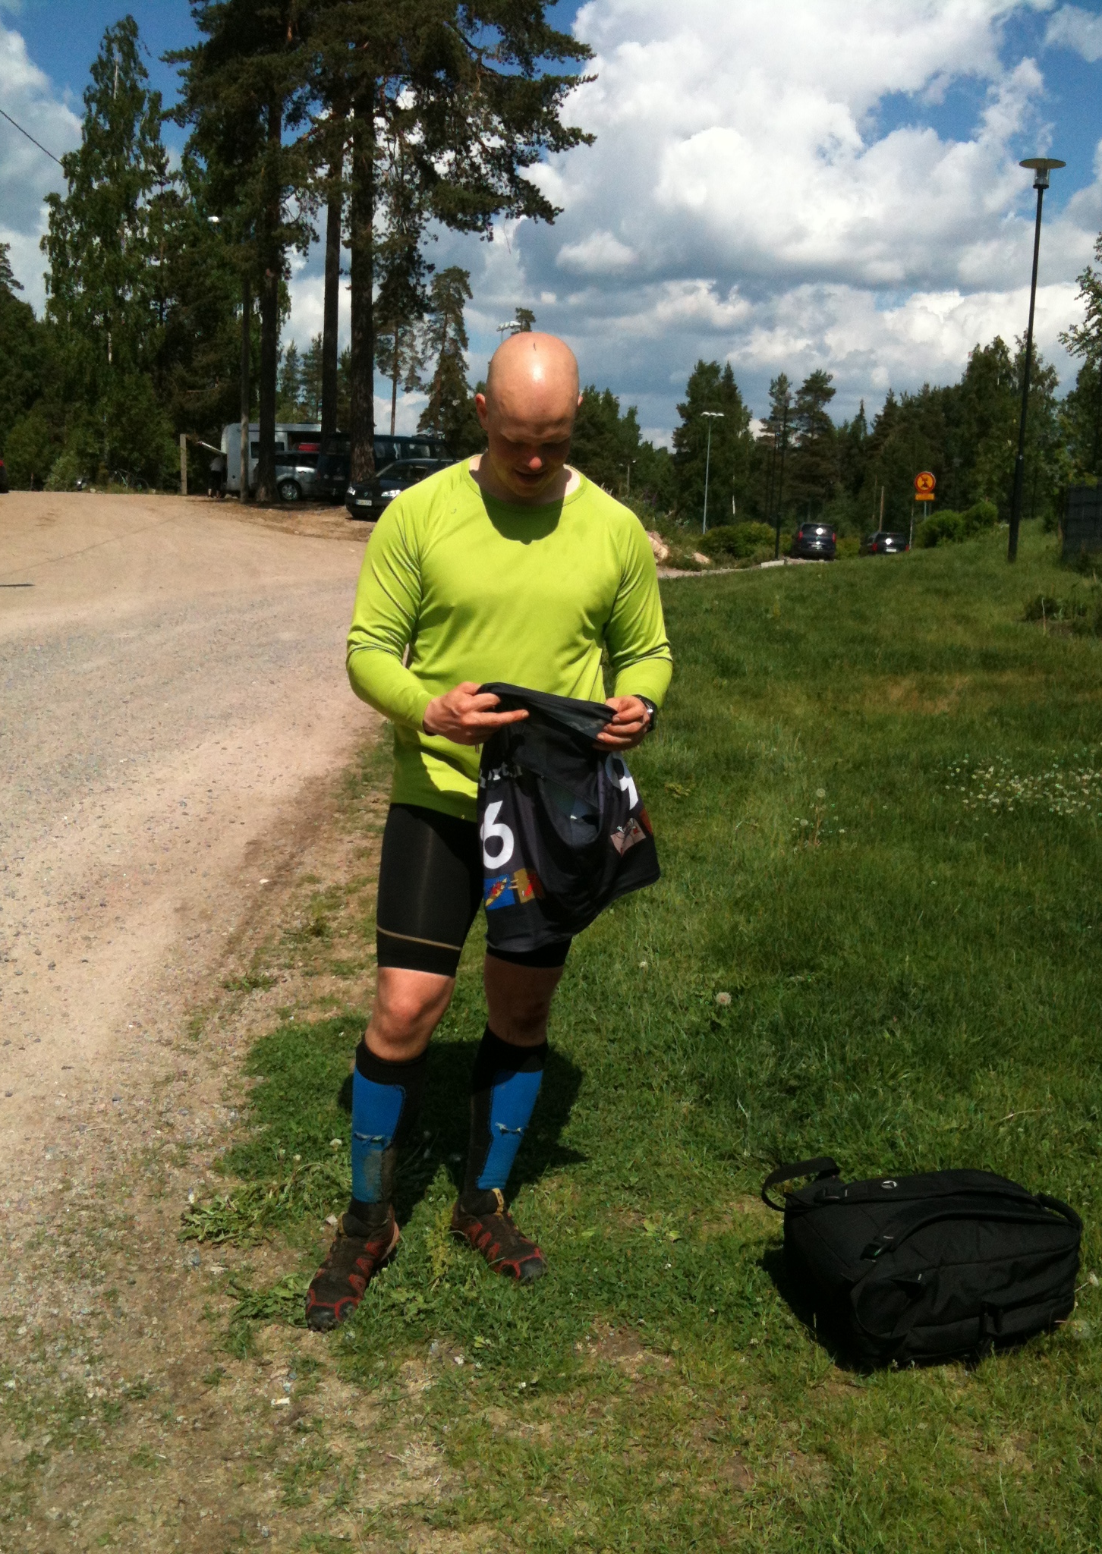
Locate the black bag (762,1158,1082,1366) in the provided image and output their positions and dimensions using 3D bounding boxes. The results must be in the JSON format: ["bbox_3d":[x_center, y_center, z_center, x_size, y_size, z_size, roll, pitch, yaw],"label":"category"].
[{"bbox_3d":[0.683,0.897,2.928,0.480,0.205,0.300,-1,8,-22],"label":"black bag"}]

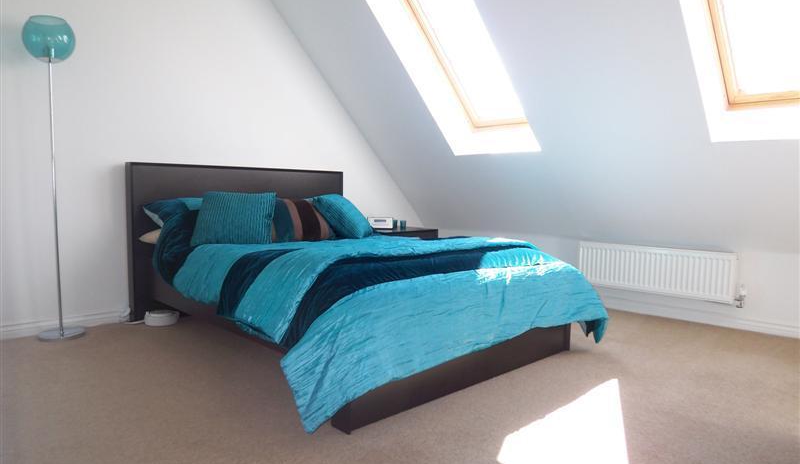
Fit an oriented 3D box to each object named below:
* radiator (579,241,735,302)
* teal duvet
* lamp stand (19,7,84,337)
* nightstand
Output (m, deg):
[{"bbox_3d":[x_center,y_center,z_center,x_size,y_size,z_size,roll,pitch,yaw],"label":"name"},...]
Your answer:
[{"bbox_3d":[1.741,0.257,3.682,1.006,0.317,0.085,5,6,44],"label":"radiator"},{"bbox_3d":[-0.198,0.265,2.901,1.922,0.584,1.871,-3,6,-45],"label":"teal duvet"},{"bbox_3d":[-1.880,-0.276,2.907,0.245,1.710,0.245,5,6,44],"label":"lamp stand"},{"bbox_3d":[-0.105,0.234,4.532,0.443,0.511,0.714,5,6,44],"label":"nightstand"}]

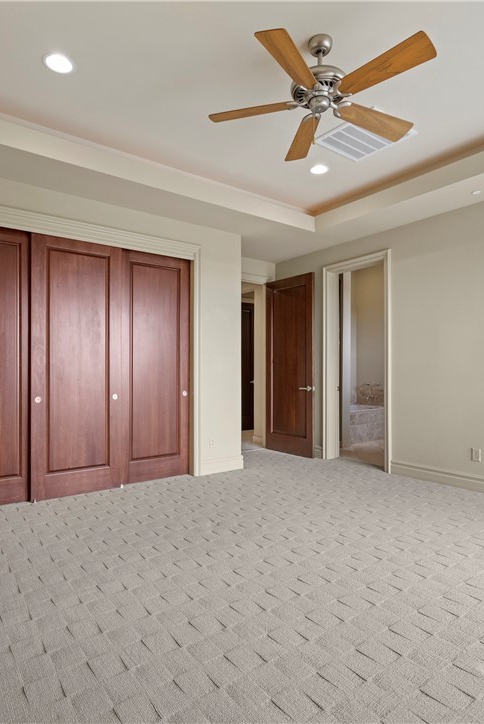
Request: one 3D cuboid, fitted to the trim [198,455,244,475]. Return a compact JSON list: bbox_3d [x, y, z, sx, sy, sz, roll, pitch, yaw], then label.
[{"bbox_3d":[-0.220,1.152,4.725,0.590,0.165,0.022,1,-1,-37],"label":"trim"}]

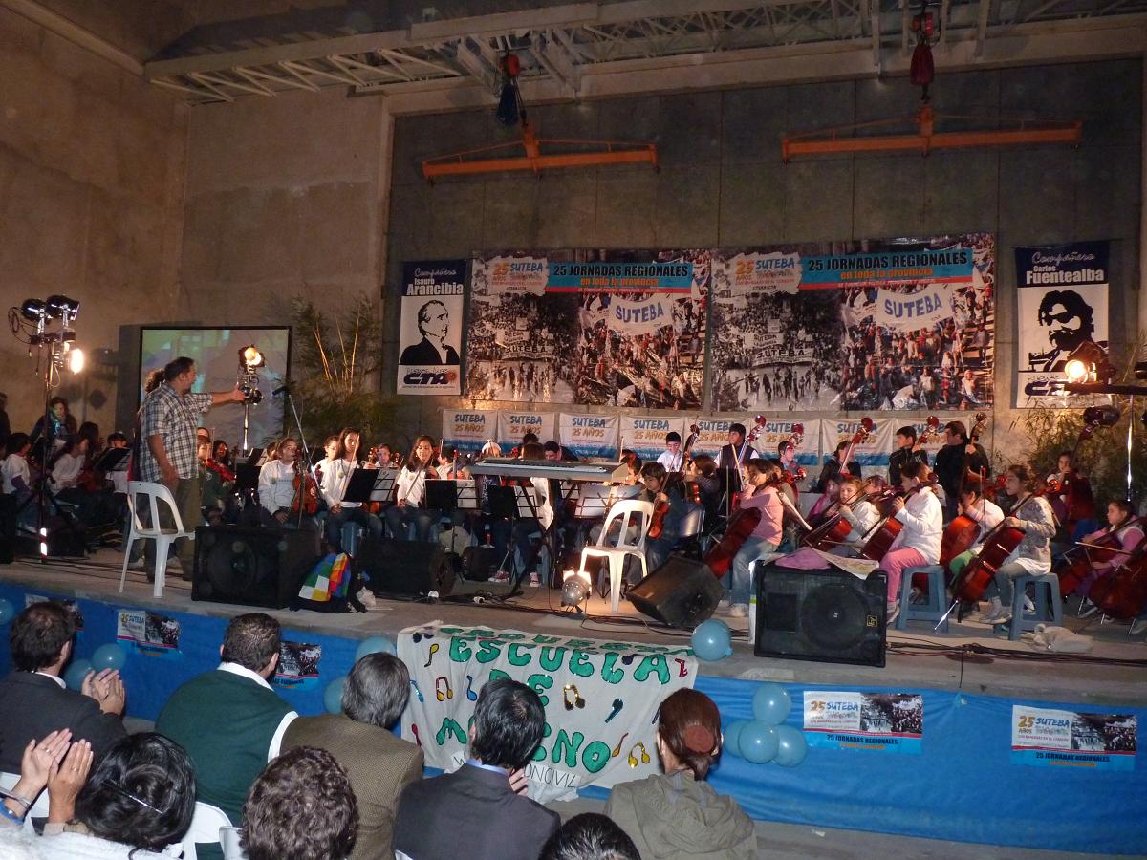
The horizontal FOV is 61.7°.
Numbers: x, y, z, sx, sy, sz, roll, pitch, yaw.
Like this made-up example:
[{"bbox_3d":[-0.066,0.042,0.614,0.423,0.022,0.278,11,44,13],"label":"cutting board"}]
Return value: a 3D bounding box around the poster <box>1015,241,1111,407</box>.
[{"bbox_3d":[5.323,-1.132,10.441,0.920,1.800,0.020,2,-3,18],"label":"poster"}]

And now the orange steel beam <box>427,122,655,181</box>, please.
[{"bbox_3d":[-0.484,-3.604,12.423,3.189,0.600,0.160,1,-2,17],"label":"orange steel beam"}]

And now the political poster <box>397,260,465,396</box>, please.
[{"bbox_3d":[-1.890,-1.364,12.738,0.920,1.800,0.020,2,-3,18],"label":"political poster"}]

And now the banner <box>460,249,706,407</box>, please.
[{"bbox_3d":[0.145,-1.405,13.162,3.448,2.167,0.040,1,-2,17],"label":"banner"}]

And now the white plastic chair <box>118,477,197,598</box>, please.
[{"bbox_3d":[-2.966,0.772,6.930,0.440,0.790,0.470,1,-2,26],"label":"white plastic chair"}]

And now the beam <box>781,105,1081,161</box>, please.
[{"bbox_3d":[4.039,-3.419,11.033,3.215,0.600,0.160,1,-2,17],"label":"beam"}]

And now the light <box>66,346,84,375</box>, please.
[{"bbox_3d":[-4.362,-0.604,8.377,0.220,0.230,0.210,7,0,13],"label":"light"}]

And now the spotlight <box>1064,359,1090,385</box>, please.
[{"bbox_3d":[4.018,-0.472,7.600,0.250,0.210,0.200,4,-3,-28],"label":"spotlight"}]

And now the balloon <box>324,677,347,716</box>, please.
[{"bbox_3d":[-1.309,1.507,5.450,0.220,0.235,0.220,2,-3,18],"label":"balloon"}]

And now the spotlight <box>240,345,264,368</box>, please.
[{"bbox_3d":[-2.845,-0.655,8.500,0.200,0.210,0.240,4,-3,-29],"label":"spotlight"}]

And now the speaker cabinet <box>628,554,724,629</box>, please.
[{"bbox_3d":[0.716,1.116,6.737,0.471,0.404,0.553,3,-3,-18],"label":"speaker cabinet"}]

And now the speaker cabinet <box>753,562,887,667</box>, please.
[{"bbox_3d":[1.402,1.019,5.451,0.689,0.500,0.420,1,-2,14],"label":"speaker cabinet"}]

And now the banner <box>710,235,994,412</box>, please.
[{"bbox_3d":[3.459,-1.325,12.146,3.431,2.204,0.040,1,-2,17],"label":"banner"}]

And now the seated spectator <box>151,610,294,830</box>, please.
[{"bbox_3d":[-1.038,1.234,3.180,0.550,1.283,0.780,1,-2,22],"label":"seated spectator"}]

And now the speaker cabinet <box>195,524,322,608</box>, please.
[{"bbox_3d":[-2.192,0.935,6.675,0.675,0.500,0.460,2,-3,16],"label":"speaker cabinet"}]

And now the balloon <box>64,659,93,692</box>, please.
[{"bbox_3d":[-3.330,1.665,6.500,0.230,0.245,0.230,2,-3,18],"label":"balloon"}]

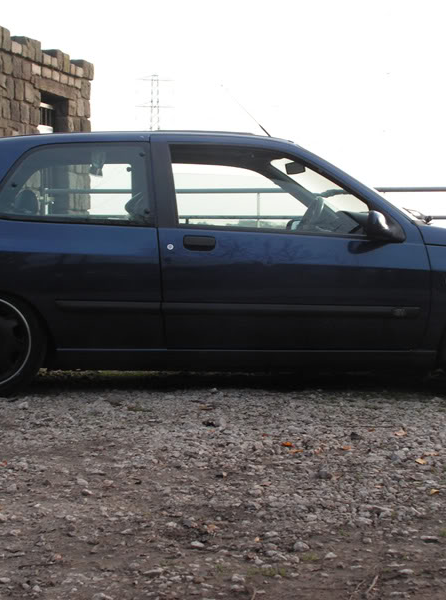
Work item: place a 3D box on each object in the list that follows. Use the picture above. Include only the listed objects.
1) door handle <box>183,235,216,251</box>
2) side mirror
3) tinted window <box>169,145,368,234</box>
[{"bbox_3d":[-0.110,-0.267,5.524,0.152,0.075,0.040,1,3,-7],"label":"door handle"},{"bbox_3d":[0.785,-0.345,5.580,0.195,0.150,0.200,1,3,-7],"label":"side mirror"},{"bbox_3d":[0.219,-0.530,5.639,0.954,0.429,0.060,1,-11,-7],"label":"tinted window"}]

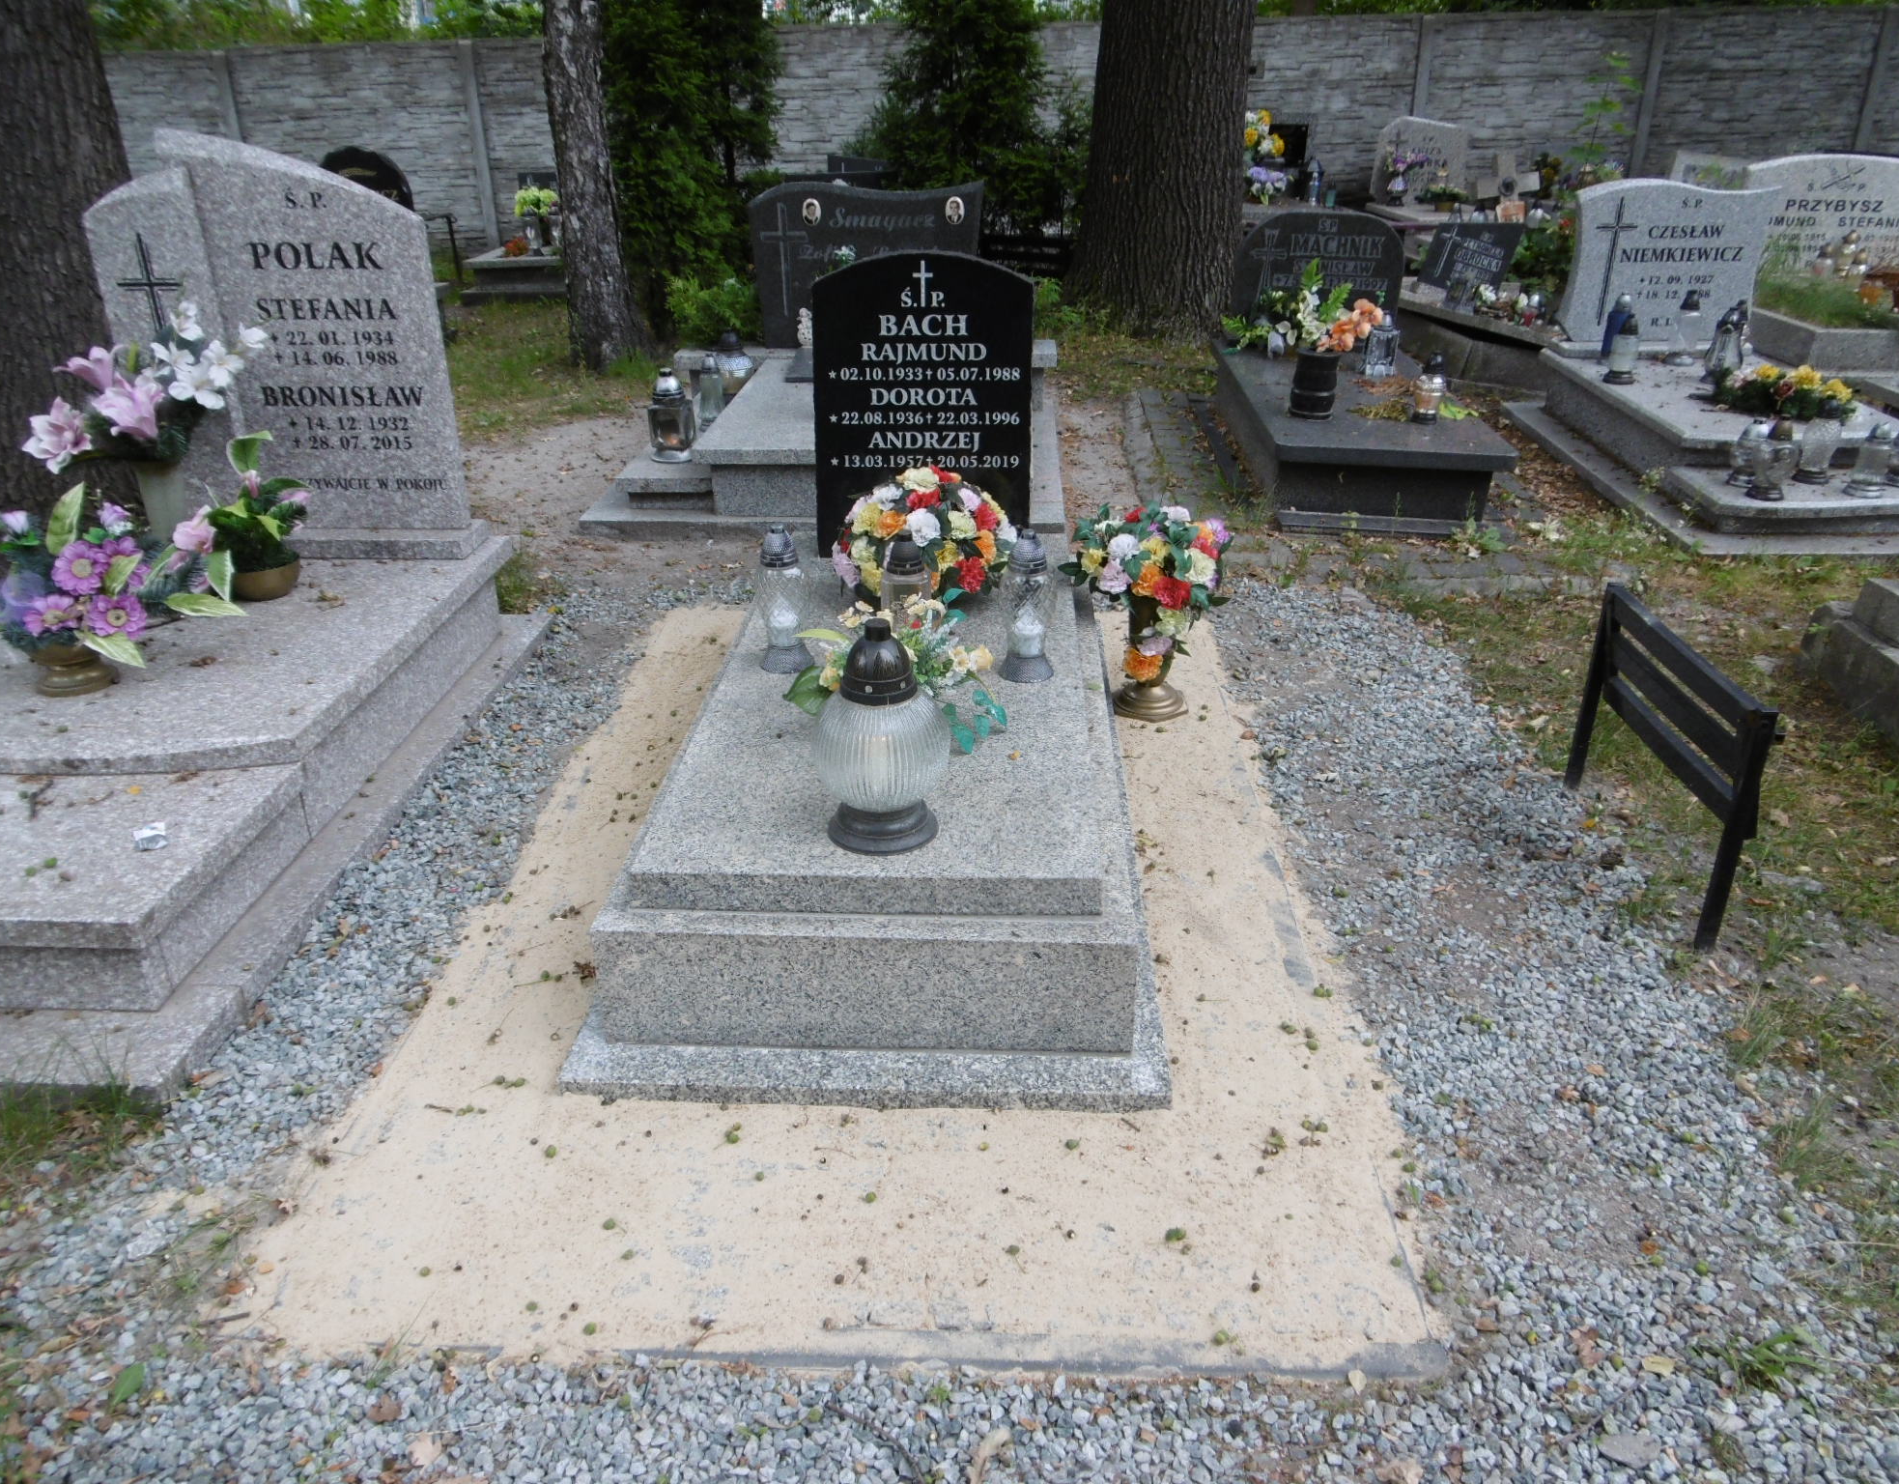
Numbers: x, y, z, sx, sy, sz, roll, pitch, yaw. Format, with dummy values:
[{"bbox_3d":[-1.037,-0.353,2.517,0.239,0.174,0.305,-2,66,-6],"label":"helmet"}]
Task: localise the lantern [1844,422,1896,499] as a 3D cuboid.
[{"bbox_3d":[3.127,-0.959,4.655,0.130,0.225,0.130,0,27,3],"label":"lantern"}]

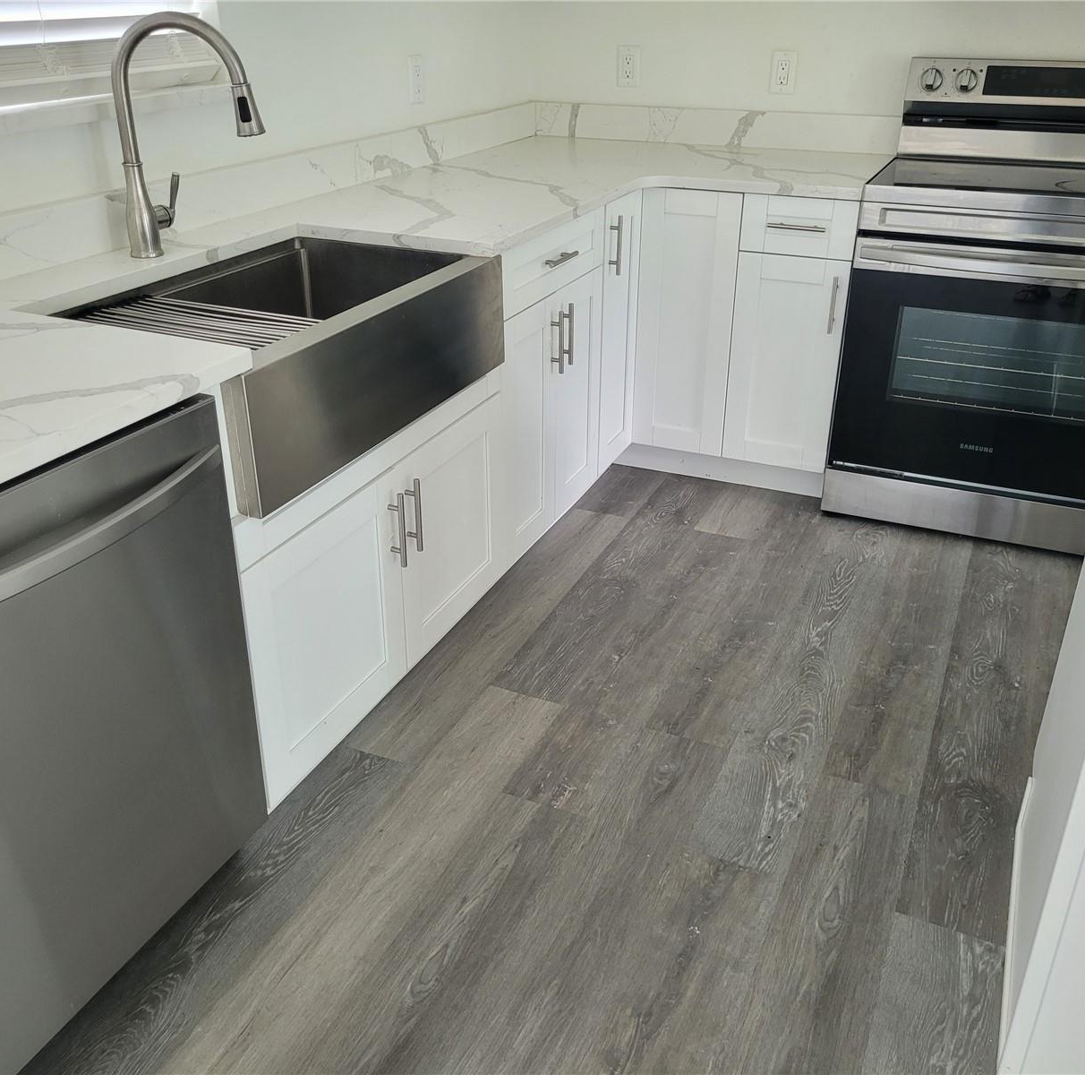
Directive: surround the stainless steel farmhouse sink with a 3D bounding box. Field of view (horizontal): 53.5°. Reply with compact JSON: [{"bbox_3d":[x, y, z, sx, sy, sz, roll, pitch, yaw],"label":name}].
[{"bbox_3d":[-0.488,-0.349,2.012,0.512,0.233,0.838,11,29,21],"label":"stainless steel farmhouse sink"}]

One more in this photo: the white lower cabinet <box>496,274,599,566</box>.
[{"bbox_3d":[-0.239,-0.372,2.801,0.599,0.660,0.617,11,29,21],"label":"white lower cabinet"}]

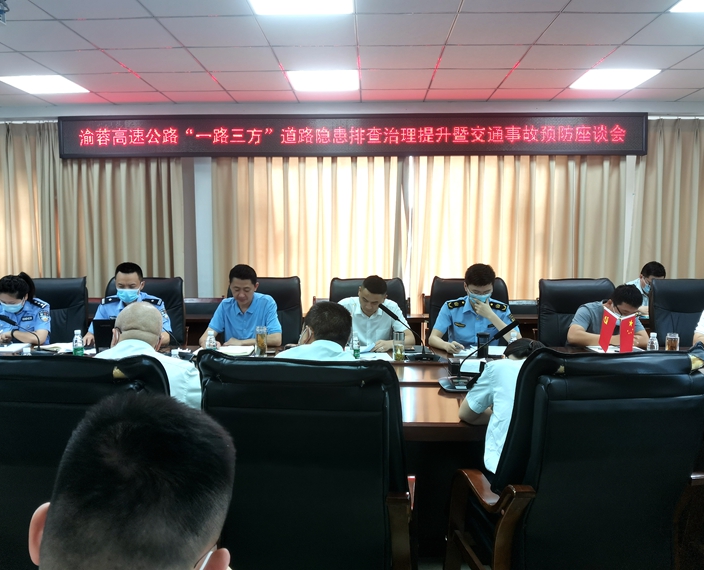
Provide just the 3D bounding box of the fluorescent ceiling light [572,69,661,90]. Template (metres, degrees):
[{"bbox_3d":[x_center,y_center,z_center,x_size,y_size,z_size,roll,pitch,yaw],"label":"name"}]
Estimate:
[{"bbox_3d":[2.167,-1.718,4.873,0.600,0.040,0.600,0,4,2],"label":"fluorescent ceiling light"}]

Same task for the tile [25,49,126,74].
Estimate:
[{"bbox_3d":[-2.047,-1.680,4.460,0.600,0.020,0.600,0,4,2],"label":"tile"}]

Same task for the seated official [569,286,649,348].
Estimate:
[{"bbox_3d":[1.657,0.568,3.920,0.550,1.160,0.680,0,4,2],"label":"seated official"}]

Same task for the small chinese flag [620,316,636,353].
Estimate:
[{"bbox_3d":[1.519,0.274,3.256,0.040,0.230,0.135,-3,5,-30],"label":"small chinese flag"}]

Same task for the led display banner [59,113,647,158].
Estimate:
[{"bbox_3d":[-0.027,-1.426,5.697,5.602,0.400,0.100,0,5,2],"label":"led display banner"}]

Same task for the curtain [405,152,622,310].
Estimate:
[{"bbox_3d":[1.660,-0.357,5.929,2.187,2.511,0.140,0,5,2],"label":"curtain"}]

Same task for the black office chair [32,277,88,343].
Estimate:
[{"bbox_3d":[-2.290,0.515,4.218,0.670,1.106,0.700,0,5,2],"label":"black office chair"}]

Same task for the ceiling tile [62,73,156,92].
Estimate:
[{"bbox_3d":[-2.044,-1.727,5.054,0.600,0.020,0.600,0,5,2],"label":"ceiling tile"}]

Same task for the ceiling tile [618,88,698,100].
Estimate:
[{"bbox_3d":[2.783,-1.748,5.386,0.600,0.025,0.480,0,4,2],"label":"ceiling tile"}]

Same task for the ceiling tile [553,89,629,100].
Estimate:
[{"bbox_3d":[2.207,-1.762,5.474,0.600,0.020,0.498,0,5,2],"label":"ceiling tile"}]

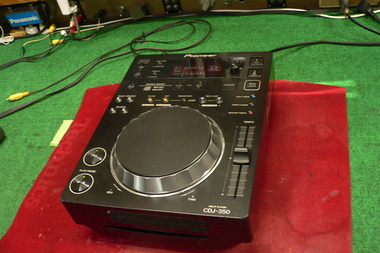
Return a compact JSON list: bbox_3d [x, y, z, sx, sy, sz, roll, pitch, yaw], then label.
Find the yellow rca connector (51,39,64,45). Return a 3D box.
[{"bbox_3d":[-0.304,-0.194,0.908,0.033,0.011,0.011,-15,43,0],"label":"yellow rca connector"}]

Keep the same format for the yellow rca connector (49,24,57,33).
[{"bbox_3d":[-0.330,-0.236,0.953,0.011,0.011,0.030,3,53,18],"label":"yellow rca connector"}]

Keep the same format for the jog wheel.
[{"bbox_3d":[-0.029,0.021,0.470,0.139,0.019,0.139,-8,43,7],"label":"jog wheel"}]

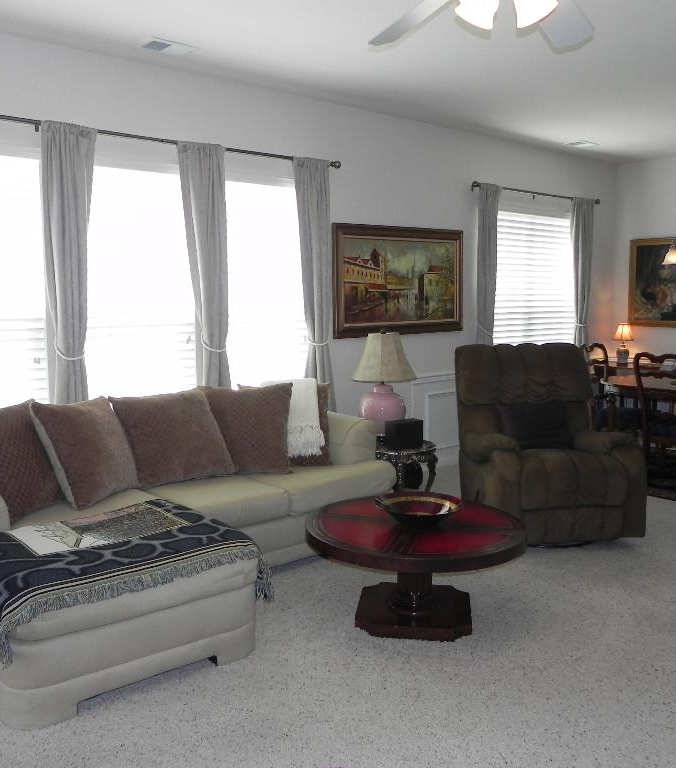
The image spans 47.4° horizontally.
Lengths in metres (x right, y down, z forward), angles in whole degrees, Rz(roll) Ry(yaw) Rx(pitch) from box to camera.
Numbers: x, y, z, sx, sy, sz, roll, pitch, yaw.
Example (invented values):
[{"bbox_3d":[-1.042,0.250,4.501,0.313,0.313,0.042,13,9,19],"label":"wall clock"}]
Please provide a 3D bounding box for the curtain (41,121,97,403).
[{"bbox_3d":[-1.427,-0.307,4.144,0.300,2.148,0.100,-6,9,-40],"label":"curtain"}]

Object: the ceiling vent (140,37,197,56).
[{"bbox_3d":[-0.901,-1.794,4.122,0.285,0.020,0.180,-6,9,-42],"label":"ceiling vent"}]

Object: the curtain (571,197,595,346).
[{"bbox_3d":[2.324,-0.698,7.343,0.310,2.148,0.100,-6,9,-40],"label":"curtain"}]

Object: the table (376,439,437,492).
[{"bbox_3d":[0.385,0.620,4.903,0.470,0.450,0.470,0,7,0],"label":"table"}]

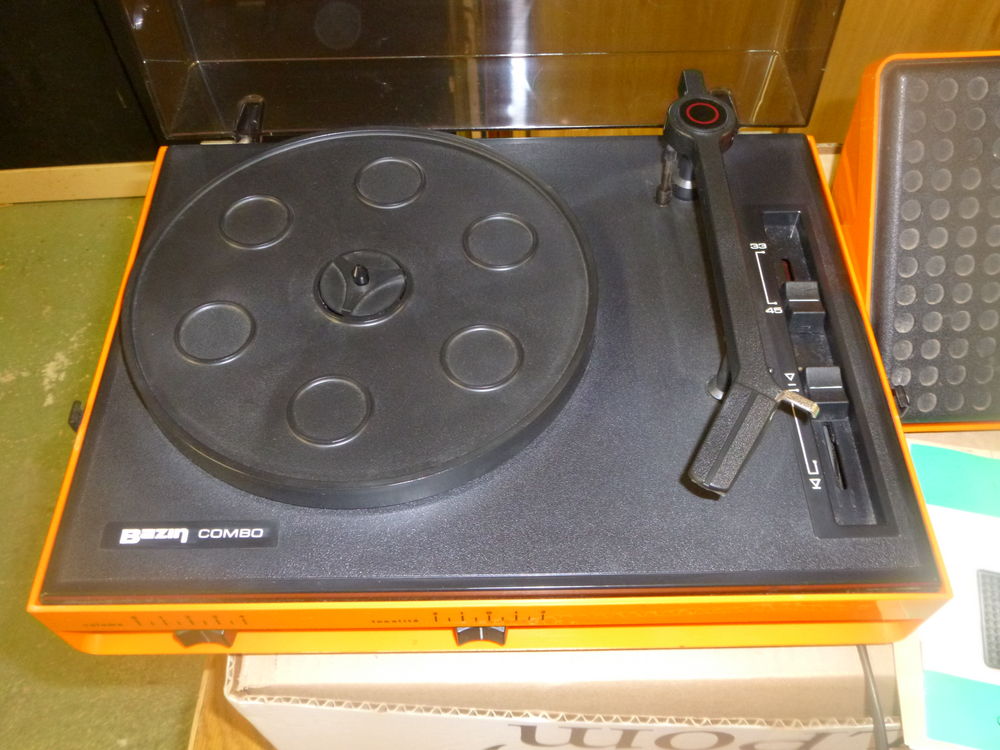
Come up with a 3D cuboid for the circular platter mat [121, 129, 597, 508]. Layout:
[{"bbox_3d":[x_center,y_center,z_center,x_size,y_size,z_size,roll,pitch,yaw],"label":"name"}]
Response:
[{"bbox_3d":[-0.063,-0.037,0.414,0.213,0.015,0.213,0,55,0],"label":"circular platter mat"}]

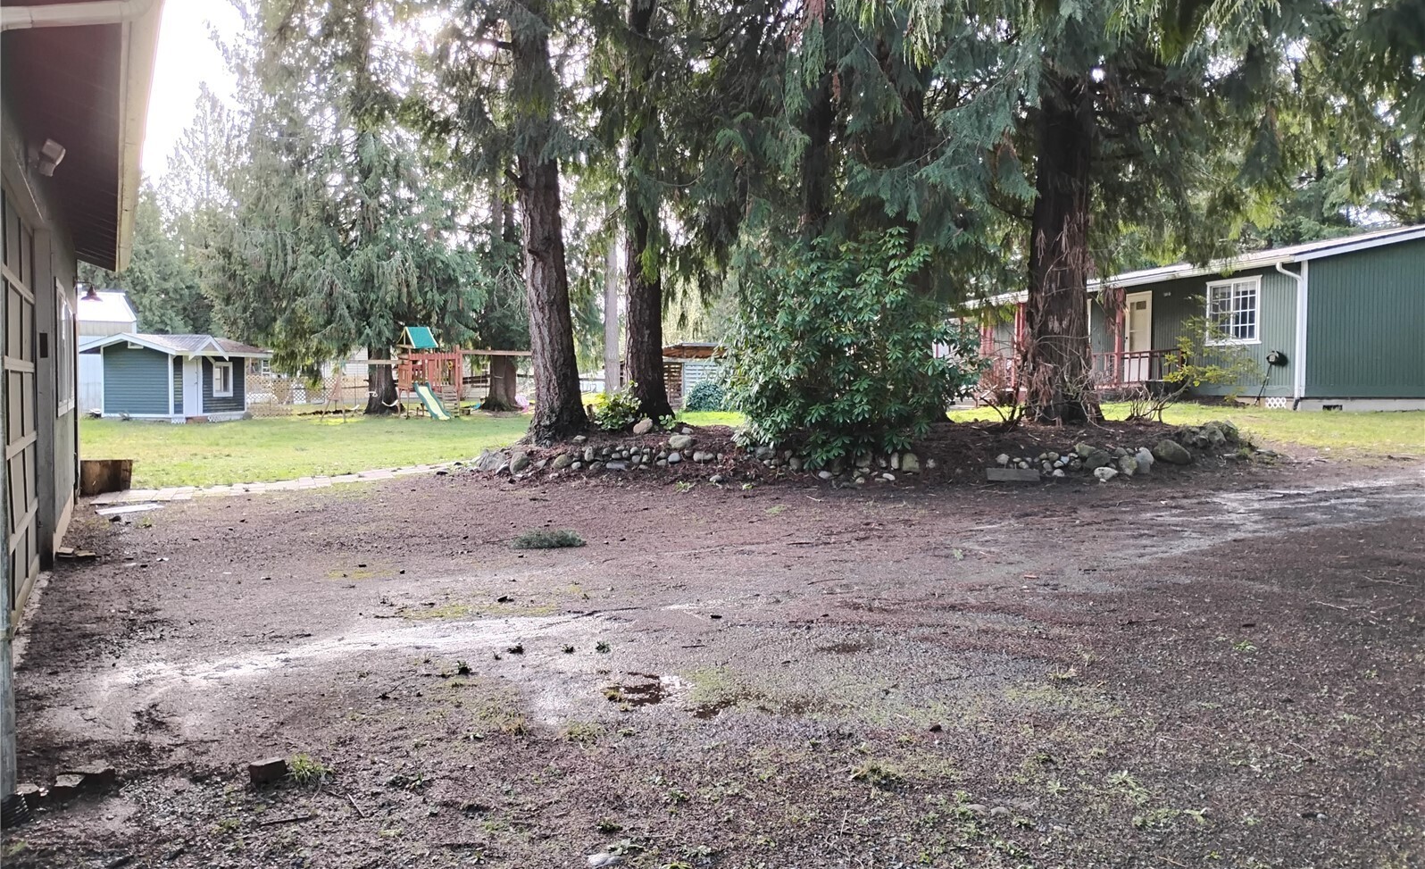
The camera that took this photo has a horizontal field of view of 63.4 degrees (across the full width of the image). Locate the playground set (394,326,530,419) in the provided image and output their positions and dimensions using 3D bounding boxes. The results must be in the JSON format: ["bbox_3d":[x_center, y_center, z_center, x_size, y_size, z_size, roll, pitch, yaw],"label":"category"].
[{"bbox_3d":[-8.572,-2.217,40.300,4.900,3.200,2.900,-1,3,-33],"label":"playground set"}]

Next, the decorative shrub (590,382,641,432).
[{"bbox_3d":[-1.610,-0.484,19.300,0.860,0.820,0.800,0,2,-4],"label":"decorative shrub"}]

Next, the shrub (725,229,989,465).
[{"bbox_3d":[1.919,-1.166,15.300,3.350,3.000,2.800,0,2,7],"label":"shrub"}]

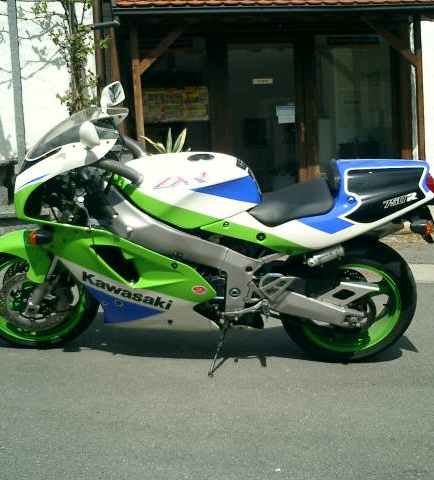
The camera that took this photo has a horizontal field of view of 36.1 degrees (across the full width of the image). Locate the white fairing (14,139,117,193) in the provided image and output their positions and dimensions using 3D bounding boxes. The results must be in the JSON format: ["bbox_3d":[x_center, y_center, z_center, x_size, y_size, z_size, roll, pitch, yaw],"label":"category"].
[{"bbox_3d":[-0.607,-0.369,2.782,0.490,0.250,0.420,1,26,4],"label":"white fairing"}]

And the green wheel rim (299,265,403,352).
[{"bbox_3d":[0.584,0.268,3.005,0.460,0.460,0.155,1,26,4],"label":"green wheel rim"}]

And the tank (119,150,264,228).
[{"bbox_3d":[-0.077,-0.238,2.807,0.590,0.280,0.360,1,26,4],"label":"tank"}]

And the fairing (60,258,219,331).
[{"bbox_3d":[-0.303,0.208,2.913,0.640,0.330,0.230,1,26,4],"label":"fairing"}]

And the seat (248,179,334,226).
[{"bbox_3d":[0.313,-0.193,2.800,0.350,0.155,0.300,1,26,4],"label":"seat"}]

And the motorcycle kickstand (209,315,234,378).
[{"bbox_3d":[0.014,0.469,2.918,0.065,0.299,0.055,18,-7,6],"label":"motorcycle kickstand"}]

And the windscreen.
[{"bbox_3d":[-0.578,-0.425,2.752,0.430,0.205,0.350,1,26,4],"label":"windscreen"}]

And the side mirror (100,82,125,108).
[{"bbox_3d":[-0.462,-0.640,2.946,0.085,0.095,0.145,11,28,22],"label":"side mirror"}]

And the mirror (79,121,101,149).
[{"bbox_3d":[-0.467,-0.389,2.455,0.080,0.095,0.145,-8,27,-15],"label":"mirror"}]

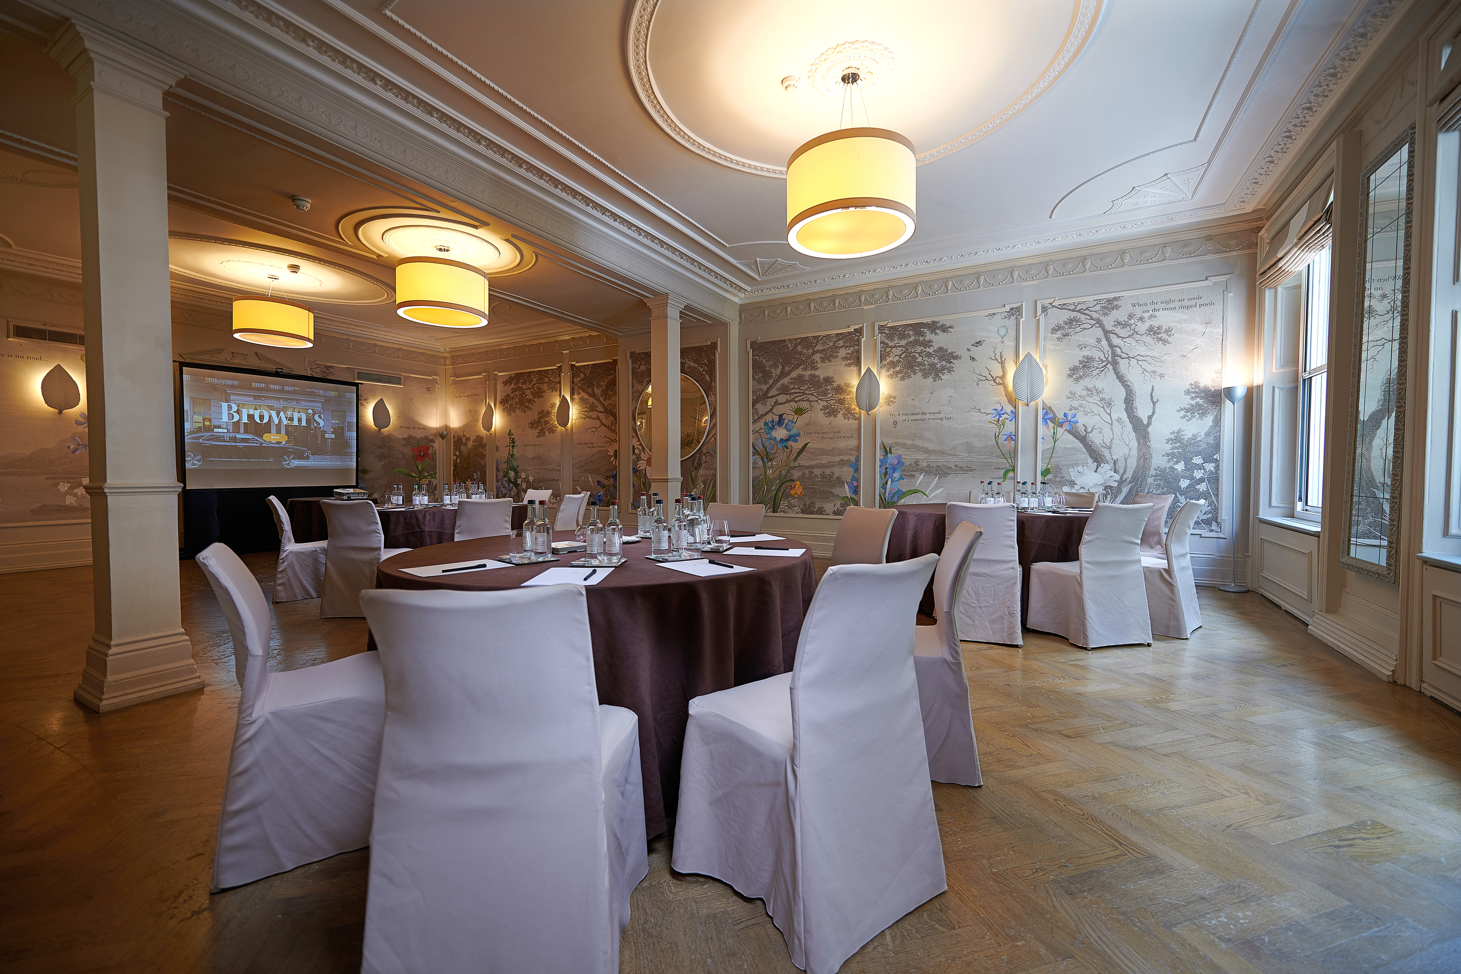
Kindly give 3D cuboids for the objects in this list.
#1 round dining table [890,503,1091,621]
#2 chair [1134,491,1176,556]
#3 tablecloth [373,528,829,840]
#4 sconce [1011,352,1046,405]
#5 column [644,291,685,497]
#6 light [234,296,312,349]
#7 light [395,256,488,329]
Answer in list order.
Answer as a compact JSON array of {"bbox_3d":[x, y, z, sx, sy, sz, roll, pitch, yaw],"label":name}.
[{"bbox_3d":[2.260,0.572,4.950,1.740,0.757,1.740,0,2,0],"label":"round dining table"},{"bbox_3d":[3.380,0.504,4.815,0.480,0.880,0.520,0,2,-6],"label":"chair"},{"bbox_3d":[-0.504,0.638,2.455,1.700,0.753,1.700,0,2,0],"label":"tablecloth"},{"bbox_3d":[3.016,-1.084,5.743,0.286,0.549,0.100,1,2,29],"label":"sconce"},{"bbox_3d":[-0.737,-0.621,6.536,0.345,3.020,0.365,1,2,29],"label":"column"},{"bbox_3d":[-5.164,-1.859,6.443,0.714,0.396,0.714,1,2,29],"label":"light"},{"bbox_3d":[-2.516,-1.683,4.986,0.714,0.395,0.714,1,2,29],"label":"light"}]

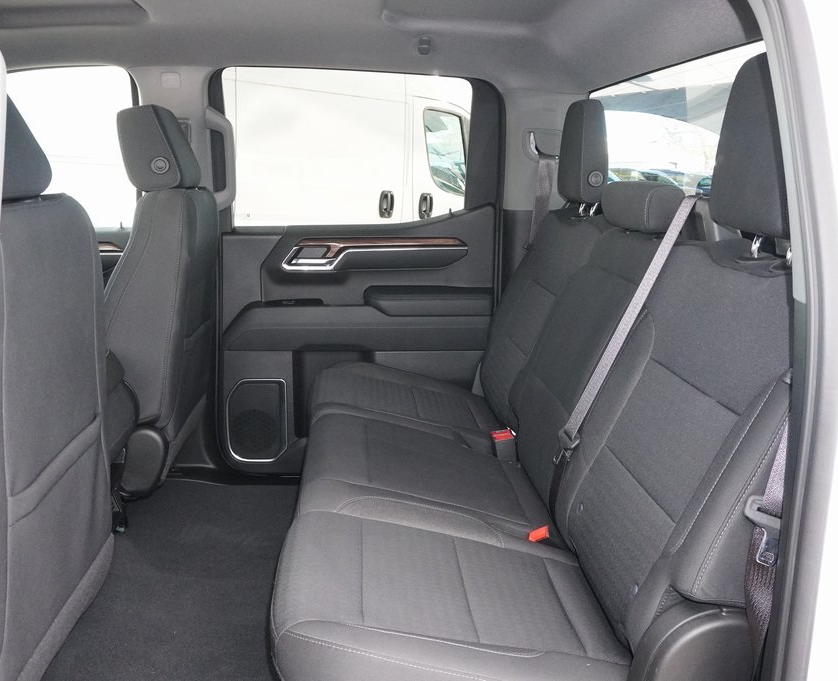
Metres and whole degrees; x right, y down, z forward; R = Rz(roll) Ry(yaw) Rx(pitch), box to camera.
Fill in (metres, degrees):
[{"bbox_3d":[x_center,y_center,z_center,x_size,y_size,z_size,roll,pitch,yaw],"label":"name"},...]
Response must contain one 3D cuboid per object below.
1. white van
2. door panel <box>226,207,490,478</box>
[{"bbox_3d":[-1.409,-1.057,5.632,5.600,2.530,2.080,-10,17,-41],"label":"white van"},{"bbox_3d":[-0.178,0.016,2.327,0.810,0.820,0.130,1,13,-5],"label":"door panel"}]

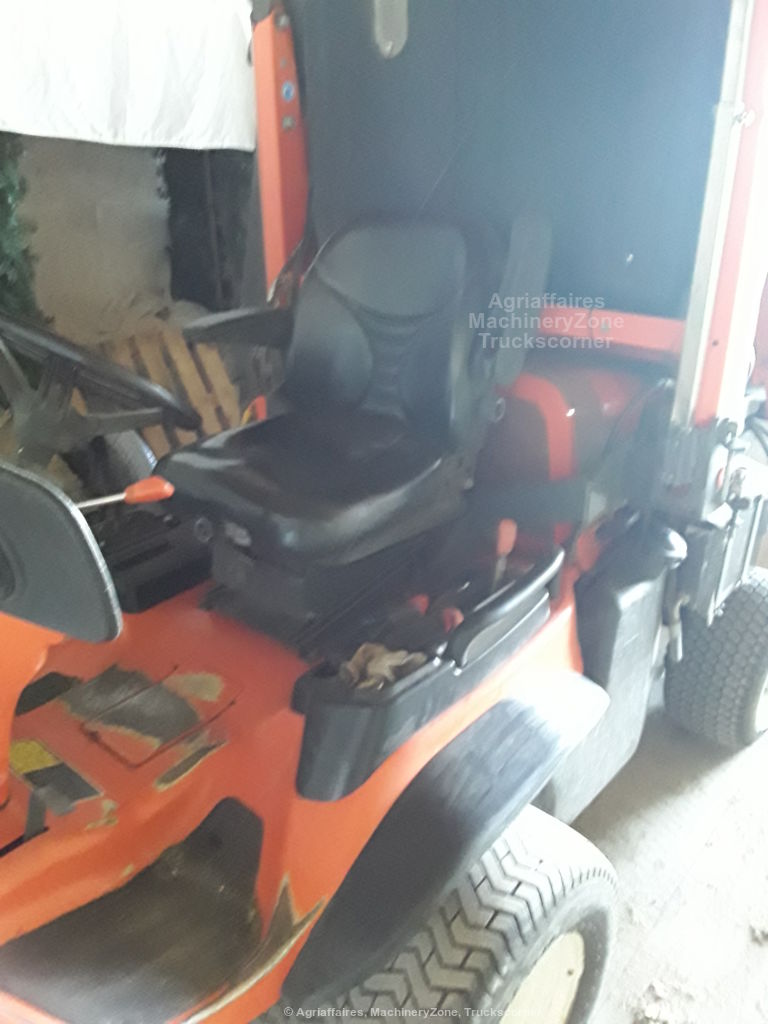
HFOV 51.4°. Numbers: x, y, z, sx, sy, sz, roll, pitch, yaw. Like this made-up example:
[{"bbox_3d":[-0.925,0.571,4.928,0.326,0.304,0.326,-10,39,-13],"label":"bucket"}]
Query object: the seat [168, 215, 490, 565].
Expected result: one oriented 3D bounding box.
[{"bbox_3d":[-0.118,-0.274,1.502,0.530,0.556,0.564,19,29,40],"label":"seat"}]

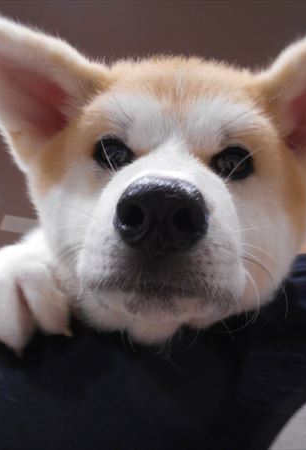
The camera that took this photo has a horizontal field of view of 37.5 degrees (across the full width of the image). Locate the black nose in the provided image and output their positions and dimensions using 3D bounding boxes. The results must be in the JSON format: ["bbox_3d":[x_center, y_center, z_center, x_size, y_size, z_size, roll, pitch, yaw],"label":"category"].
[{"bbox_3d":[0.003,-0.004,0.188,0.038,0.032,0.027,4,2,5],"label":"black nose"}]

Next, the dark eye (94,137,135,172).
[{"bbox_3d":[-0.021,-0.039,0.250,0.023,0.019,0.015,5,2,13],"label":"dark eye"}]

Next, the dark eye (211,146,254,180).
[{"bbox_3d":[0.044,-0.034,0.250,0.023,0.019,0.015,4,2,-5],"label":"dark eye"}]

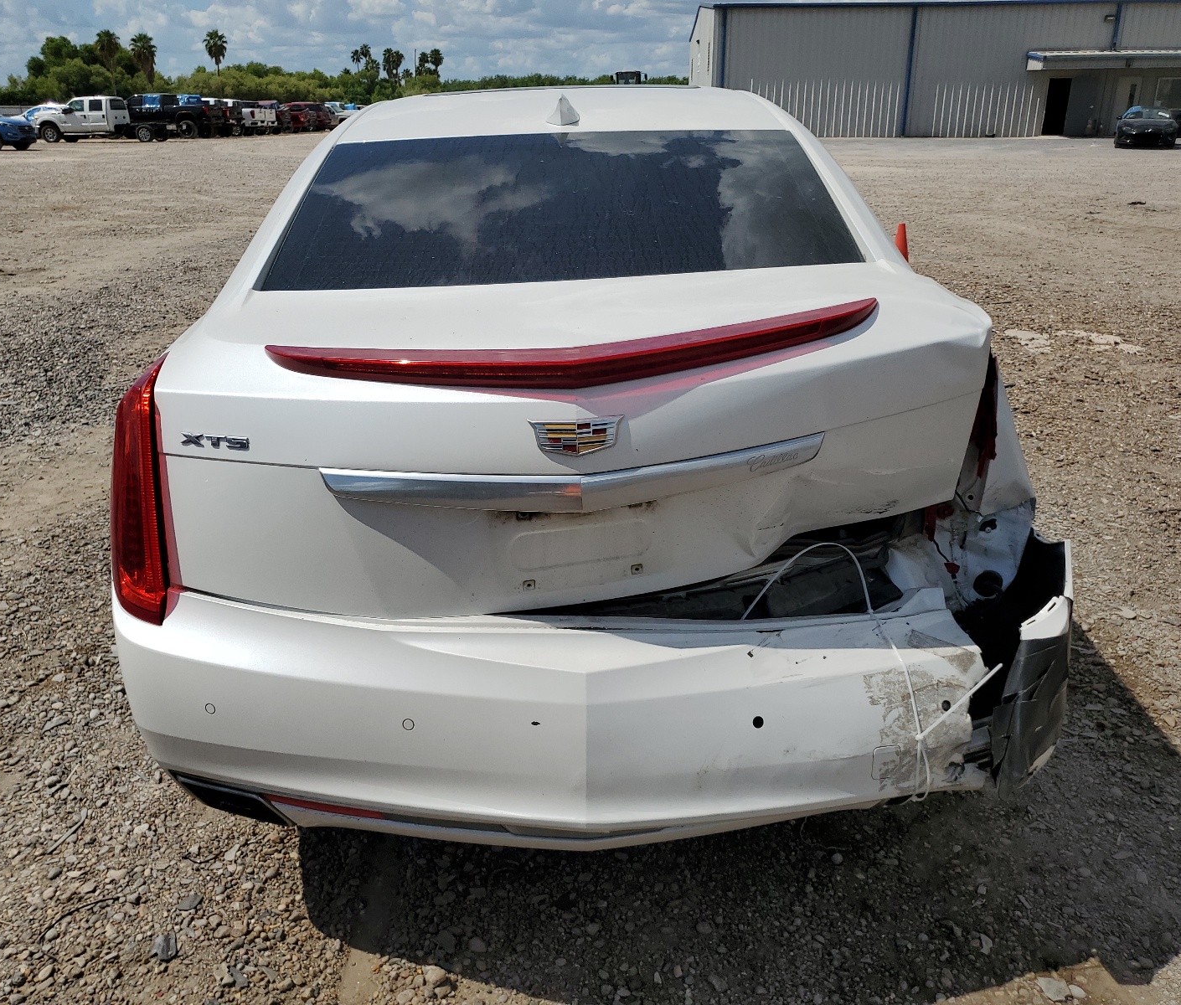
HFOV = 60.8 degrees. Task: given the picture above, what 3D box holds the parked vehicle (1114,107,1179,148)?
[{"bbox_3d":[19.202,-13.131,35.101,1.780,1.260,4.100,10,24,24],"label":"parked vehicle"}]

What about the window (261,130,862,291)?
[{"bbox_3d":[-0.063,-0.716,2.329,1.290,0.120,0.677,-3,47,-3],"label":"window"}]

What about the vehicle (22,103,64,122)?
[{"bbox_3d":[-30.478,-21.215,56.079,4.650,1.680,1.880,1,21,3],"label":"vehicle"}]

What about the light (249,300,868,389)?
[{"bbox_3d":[-0.022,-0.263,1.685,1.110,0.080,0.270,-5,21,-3],"label":"light"}]

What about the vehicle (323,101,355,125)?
[{"bbox_3d":[-16.733,-24.977,65.000,4.900,1.700,1.880,3,22,9],"label":"vehicle"}]

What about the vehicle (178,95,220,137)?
[{"bbox_3d":[-21.484,-20.725,54.000,5.850,1.980,2.030,4,22,10],"label":"vehicle"}]

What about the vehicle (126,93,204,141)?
[{"bbox_3d":[-21.914,-19.829,51.700,5.950,2.020,2.030,3,22,9],"label":"vehicle"}]

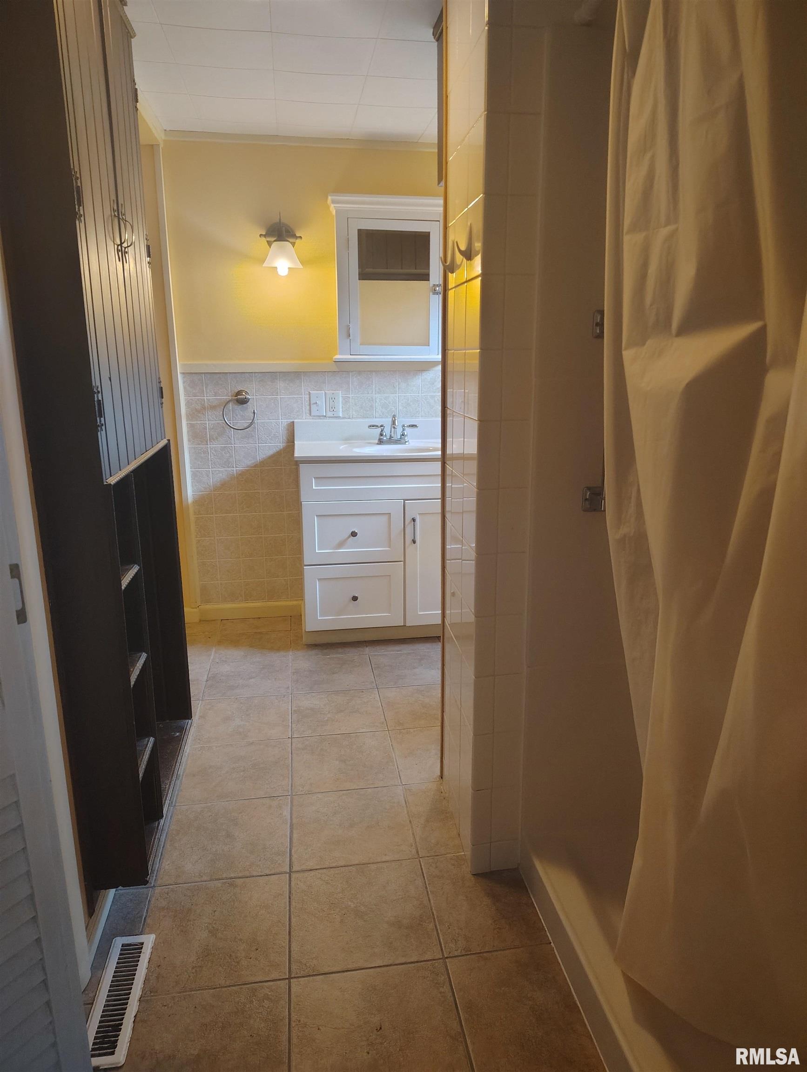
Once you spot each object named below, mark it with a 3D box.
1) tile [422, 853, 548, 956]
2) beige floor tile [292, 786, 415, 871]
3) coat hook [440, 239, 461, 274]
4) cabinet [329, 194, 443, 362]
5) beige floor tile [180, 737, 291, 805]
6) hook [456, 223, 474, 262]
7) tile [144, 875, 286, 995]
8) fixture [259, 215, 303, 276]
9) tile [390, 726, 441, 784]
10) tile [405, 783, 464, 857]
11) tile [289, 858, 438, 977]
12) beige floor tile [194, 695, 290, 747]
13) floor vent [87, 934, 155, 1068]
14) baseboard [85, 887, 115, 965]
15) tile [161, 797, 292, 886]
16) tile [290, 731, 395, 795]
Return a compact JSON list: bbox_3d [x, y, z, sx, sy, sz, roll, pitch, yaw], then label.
[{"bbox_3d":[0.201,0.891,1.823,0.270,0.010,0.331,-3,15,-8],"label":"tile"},{"bbox_3d":[-0.146,0.814,2.086,0.330,0.010,0.330,-3,15,-8],"label":"beige floor tile"},{"bbox_3d":[0.105,-0.671,1.790,0.032,0.081,0.027,-3,15,-8],"label":"coat hook"},{"bbox_3d":[-0.045,-1.129,3.307,0.550,0.685,0.140,-2,15,-6],"label":"cabinet"},{"bbox_3d":[-0.526,0.746,2.362,0.330,0.010,0.330,-3,15,-8],"label":"beige floor tile"},{"bbox_3d":[0.128,-0.635,1.609,0.033,0.080,0.020,-3,15,-8],"label":"hook"},{"bbox_3d":[-0.435,0.922,1.737,0.331,0.010,0.331,-3,15,-8],"label":"tile"},{"bbox_3d":[-0.524,-1.247,3.196,0.180,0.250,0.200,-3,15,-8],"label":"fixture"},{"bbox_3d":[0.138,0.716,2.453,0.330,0.010,0.330,-3,15,-8],"label":"tile"},{"bbox_3d":[0.082,0.803,2.117,0.120,0.010,0.330,-3,15,-8],"label":"tile"},{"bbox_3d":[-0.101,0.906,1.782,0.331,0.010,0.331,-3,15,-8],"label":"tile"},{"bbox_3d":[-0.573,0.664,2.683,0.330,0.010,0.330,-3,15,-8],"label":"beige floor tile"},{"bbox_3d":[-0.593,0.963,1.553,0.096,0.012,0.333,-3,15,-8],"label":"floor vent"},{"bbox_3d":[-0.701,0.880,1.713,0.018,0.057,0.260,-3,15,-8],"label":"baseboard"},{"bbox_3d":[-0.478,0.829,2.041,0.330,0.010,0.330,-3,15,-8],"label":"tile"},{"bbox_3d":[-0.197,0.738,2.430,0.331,0.010,0.331,-3,15,-8],"label":"tile"}]

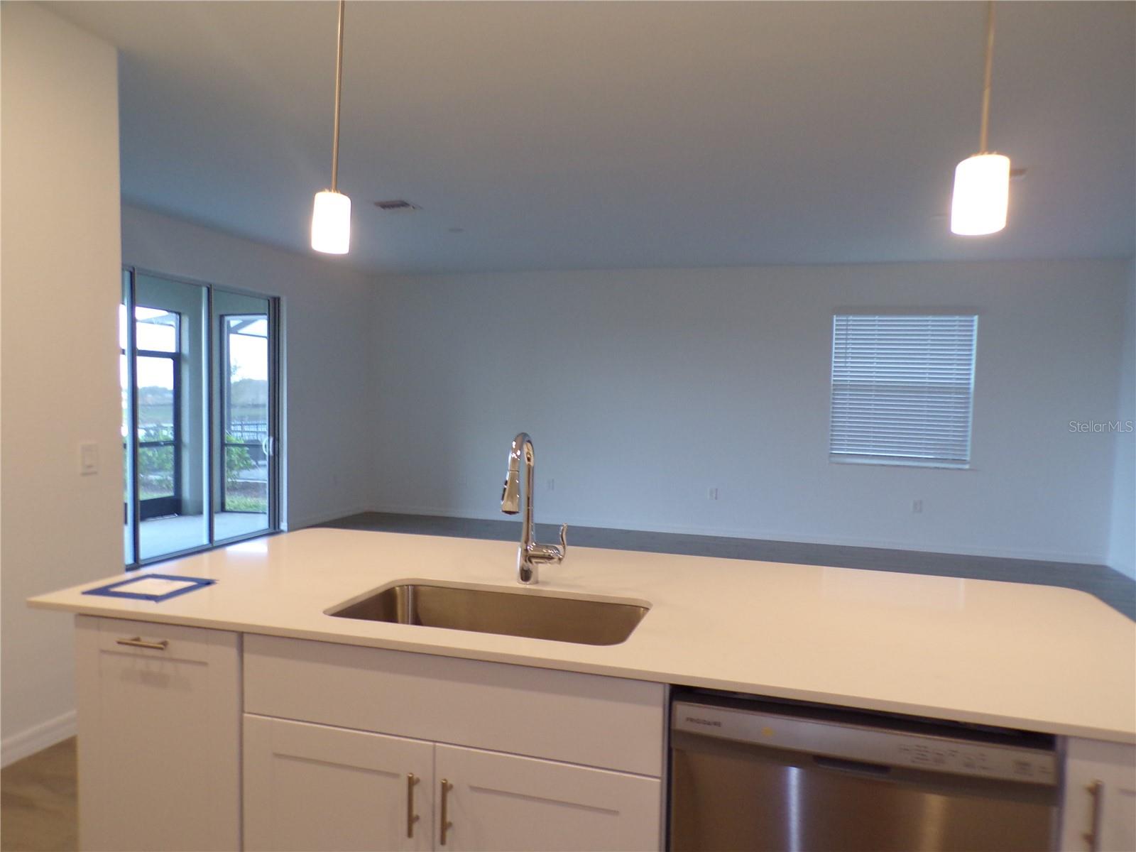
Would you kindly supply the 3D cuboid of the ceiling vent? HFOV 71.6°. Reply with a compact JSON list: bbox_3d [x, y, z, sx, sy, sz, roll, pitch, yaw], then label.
[{"bbox_3d":[-1.287,-1.651,5.919,0.270,0.025,0.290,2,2,16],"label":"ceiling vent"}]

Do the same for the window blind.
[{"bbox_3d":[3.296,-0.365,7.798,1.280,1.500,0.060,2,2,16],"label":"window blind"}]

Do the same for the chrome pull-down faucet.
[{"bbox_3d":[-0.089,0.218,2.001,0.135,0.395,0.220,2,2,16],"label":"chrome pull-down faucet"}]

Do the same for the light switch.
[{"bbox_3d":[-1.953,0.135,3.216,0.012,0.118,0.074,2,2,16],"label":"light switch"}]

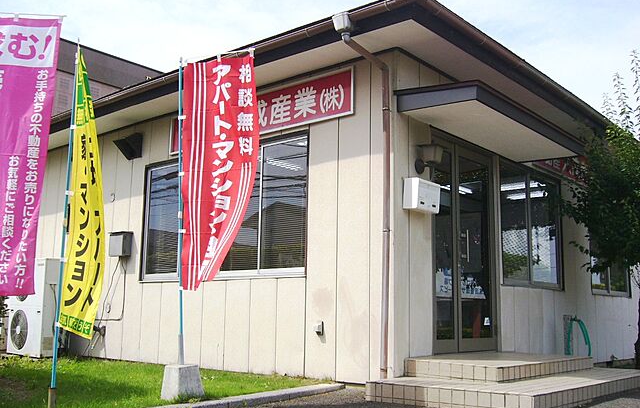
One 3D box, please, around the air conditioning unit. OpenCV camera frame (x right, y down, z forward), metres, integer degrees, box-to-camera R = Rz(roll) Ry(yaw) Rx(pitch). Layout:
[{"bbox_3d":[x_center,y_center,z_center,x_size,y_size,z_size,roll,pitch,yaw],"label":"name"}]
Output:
[{"bbox_3d":[-3.850,1.412,8.841,0.950,1.290,0.300,-7,-12,40],"label":"air conditioning unit"}]

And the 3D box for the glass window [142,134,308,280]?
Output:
[{"bbox_3d":[-1.142,0.118,7.091,2.709,1.440,0.100,-7,-12,40],"label":"glass window"}]

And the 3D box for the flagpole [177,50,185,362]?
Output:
[{"bbox_3d":[-1.058,0.015,4.945,0.036,2.400,0.036,-9,-12,39],"label":"flagpole"}]

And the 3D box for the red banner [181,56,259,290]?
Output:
[{"bbox_3d":[-0.763,-0.245,4.905,0.600,1.800,0.180,-6,-11,38],"label":"red banner"}]

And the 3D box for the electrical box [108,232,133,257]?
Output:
[{"bbox_3d":[-2.600,0.522,8.440,0.300,0.300,0.160,-7,-12,40],"label":"electrical box"}]

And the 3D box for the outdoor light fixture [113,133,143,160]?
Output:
[{"bbox_3d":[-2.418,-0.734,8.207,0.260,0.320,0.200,-7,-12,40],"label":"outdoor light fixture"}]

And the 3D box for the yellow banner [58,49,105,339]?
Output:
[{"bbox_3d":[-1.442,-0.090,3.913,0.170,1.740,0.520,7,-11,-35],"label":"yellow banner"}]

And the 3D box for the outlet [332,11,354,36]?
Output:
[{"bbox_3d":[0.205,-1.608,5.766,0.150,0.190,0.130,-7,-12,40],"label":"outlet"}]

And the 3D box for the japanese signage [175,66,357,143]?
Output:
[{"bbox_3d":[-0.697,-0.913,6.833,2.721,0.457,0.080,-7,-12,40],"label":"japanese signage"}]

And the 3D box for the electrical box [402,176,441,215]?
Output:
[{"bbox_3d":[0.925,-0.063,5.848,0.150,0.270,0.366,-7,-12,40],"label":"electrical box"}]

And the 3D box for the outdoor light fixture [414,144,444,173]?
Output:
[{"bbox_3d":[1.050,-0.437,6.212,0.210,0.260,0.150,-7,-12,40],"label":"outdoor light fixture"}]

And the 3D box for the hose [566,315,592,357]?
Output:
[{"bbox_3d":[3.243,1.681,8.086,0.300,0.560,0.240,-7,-12,40],"label":"hose"}]

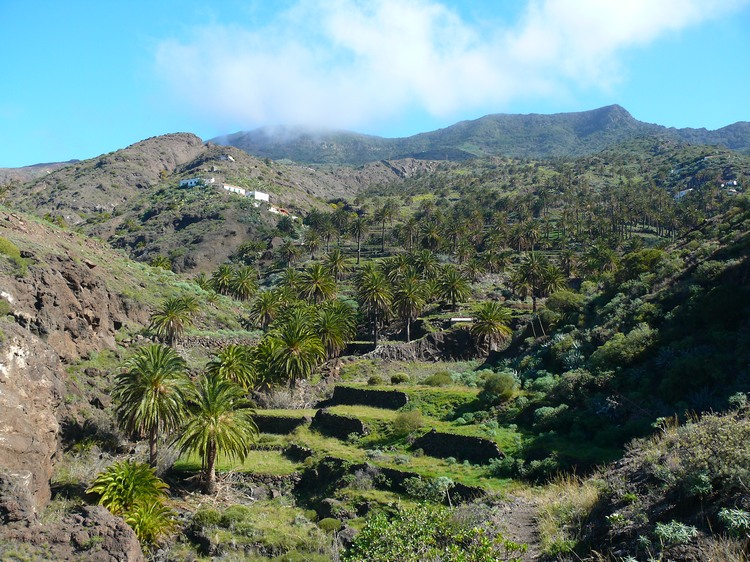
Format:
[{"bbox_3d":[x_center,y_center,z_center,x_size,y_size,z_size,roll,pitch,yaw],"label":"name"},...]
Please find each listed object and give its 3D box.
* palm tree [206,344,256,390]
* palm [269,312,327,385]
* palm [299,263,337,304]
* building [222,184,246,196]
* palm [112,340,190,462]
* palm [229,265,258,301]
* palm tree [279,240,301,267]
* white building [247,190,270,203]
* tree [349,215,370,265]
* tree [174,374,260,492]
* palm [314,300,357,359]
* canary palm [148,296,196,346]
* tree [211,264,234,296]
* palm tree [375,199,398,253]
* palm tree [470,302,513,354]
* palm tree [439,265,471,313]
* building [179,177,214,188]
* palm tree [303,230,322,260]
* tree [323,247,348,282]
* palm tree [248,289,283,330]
[{"bbox_3d":[-17.983,11.278,95.000,6.266,6.391,6.266,0,-2,0],"label":"palm tree"},{"bbox_3d":[-8.180,7.390,80.000,6.120,8.130,5.940,0,0,0],"label":"palm"},{"bbox_3d":[-9.250,0.560,122.000,6.120,7.080,5.930,0,0,0],"label":"palm"},{"bbox_3d":[-79.536,-50.212,421.059,6.500,4.200,16.500,-1,-2,32],"label":"building"},{"bbox_3d":[-20.540,11.500,70.000,7.390,11.270,7.390,0,3,0],"label":"palm"},{"bbox_3d":[-30.760,0.470,178.000,6.810,8.220,6.810,0,3,0],"label":"palm"},{"bbox_3d":[-25.940,-8.116,230.000,6.675,8.040,6.675,0,-2,0],"label":"palm tree"},{"bbox_3d":[-53.020,-38.450,345.000,9.500,4.400,6.500,0,0,-37],"label":"white building"},{"bbox_3d":[-5.009,-13.331,245.000,6.787,15.997,6.787,0,-2,0],"label":"tree"},{"bbox_3d":[-11.710,11.340,56.000,6.200,8.860,6.020,0,0,0],"label":"tree"},{"bbox_3d":[-5.925,7.229,113.000,6.186,8.645,6.186,0,-2,0],"label":"palm"},{"bbox_3d":[-30.060,6.060,112.000,6.800,7.240,6.800,0,3,0],"label":"canary palm"},{"bbox_3d":[-32.080,0.210,160.000,5.700,7.390,5.530,0,0,0],"label":"tree"},{"bbox_3d":[3.120,-16.320,225.000,6.530,15.730,6.530,0,3,0],"label":"palm tree"},{"bbox_3d":[18.900,7.540,123.000,6.810,8.760,6.810,0,3,0],"label":"palm tree"},{"bbox_3d":[14.560,1.370,138.000,6.010,8.740,5.830,0,0,0],"label":"palm tree"},{"bbox_3d":[-82.410,-45.480,350.000,15.500,4.800,7.500,0,0,12],"label":"building"},{"bbox_3d":[-20.198,-11.392,245.000,6.140,9.534,6.140,0,-2,0],"label":"palm tree"},{"bbox_3d":[-10.091,-4.089,200.000,6.200,8.442,6.200,0,-2,0],"label":"tree"},{"bbox_3d":[-20.896,5.308,145.000,6.216,7.555,6.216,0,-2,0],"label":"palm tree"}]

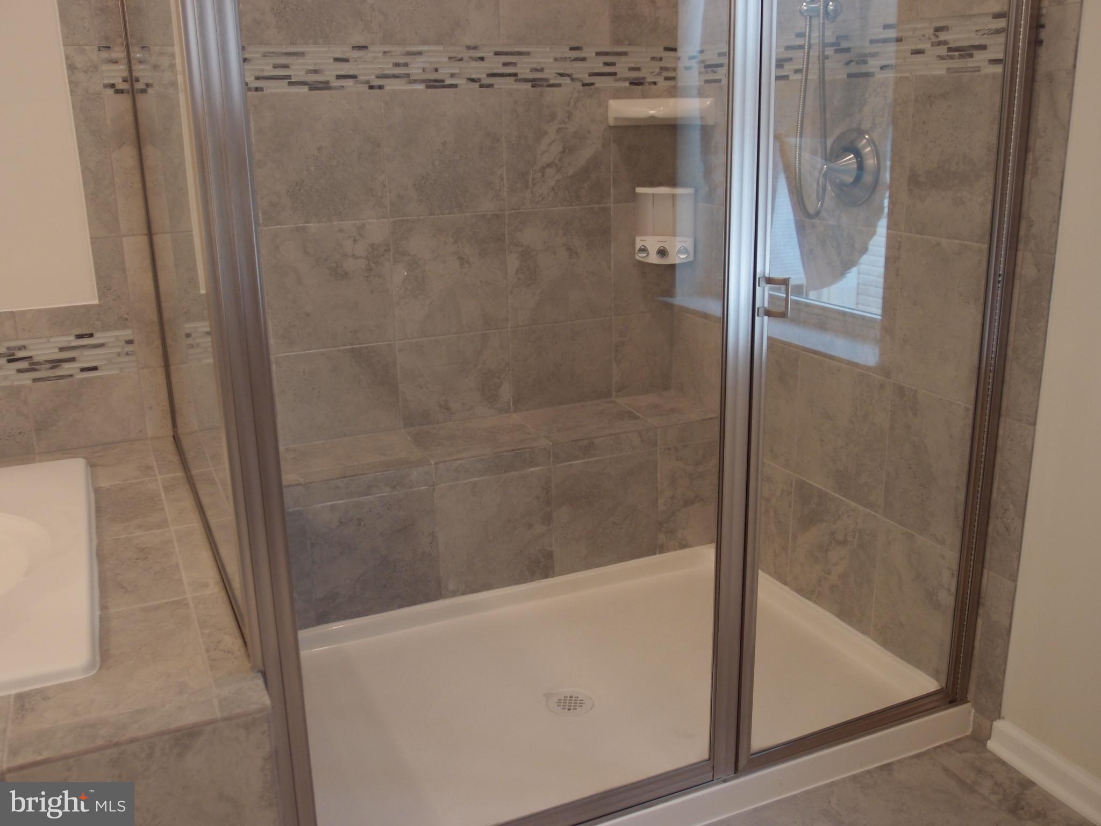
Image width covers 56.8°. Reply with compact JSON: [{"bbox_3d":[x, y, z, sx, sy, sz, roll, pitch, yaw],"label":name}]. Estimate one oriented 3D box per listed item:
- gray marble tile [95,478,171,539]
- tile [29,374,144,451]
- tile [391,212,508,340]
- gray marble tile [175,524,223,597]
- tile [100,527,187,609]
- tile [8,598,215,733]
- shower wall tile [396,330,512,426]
[{"bbox_3d":[-0.844,0.193,2.030,0.139,0.012,0.322,-8,18,-23],"label":"gray marble tile"},{"bbox_3d":[-1.097,-0.005,2.418,0.234,0.164,0.012,-8,18,-23],"label":"tile"},{"bbox_3d":[-0.262,-0.366,2.709,0.316,0.314,0.012,-8,18,-23],"label":"tile"},{"bbox_3d":[-0.612,0.257,1.791,0.072,0.012,0.311,-8,18,-23],"label":"gray marble tile"},{"bbox_3d":[-0.713,0.272,1.748,0.138,0.012,0.311,-8,18,-23],"label":"tile"},{"bbox_3d":[-0.630,0.354,1.456,0.237,0.012,0.301,-8,18,-23],"label":"tile"},{"bbox_3d":[-0.259,-0.094,2.787,0.317,0.242,0.012,-8,18,-23],"label":"shower wall tile"}]

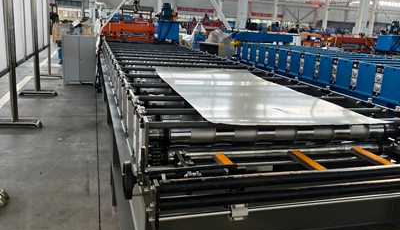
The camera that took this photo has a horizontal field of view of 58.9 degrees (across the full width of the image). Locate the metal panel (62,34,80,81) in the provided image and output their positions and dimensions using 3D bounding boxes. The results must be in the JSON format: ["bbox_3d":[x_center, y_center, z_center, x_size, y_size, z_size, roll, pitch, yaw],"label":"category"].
[{"bbox_3d":[-2.867,-1.221,7.942,0.348,1.050,0.045,-2,15,-22],"label":"metal panel"}]

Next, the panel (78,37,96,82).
[{"bbox_3d":[-2.547,-1.233,8.076,0.348,1.050,0.045,-2,15,-22],"label":"panel"}]

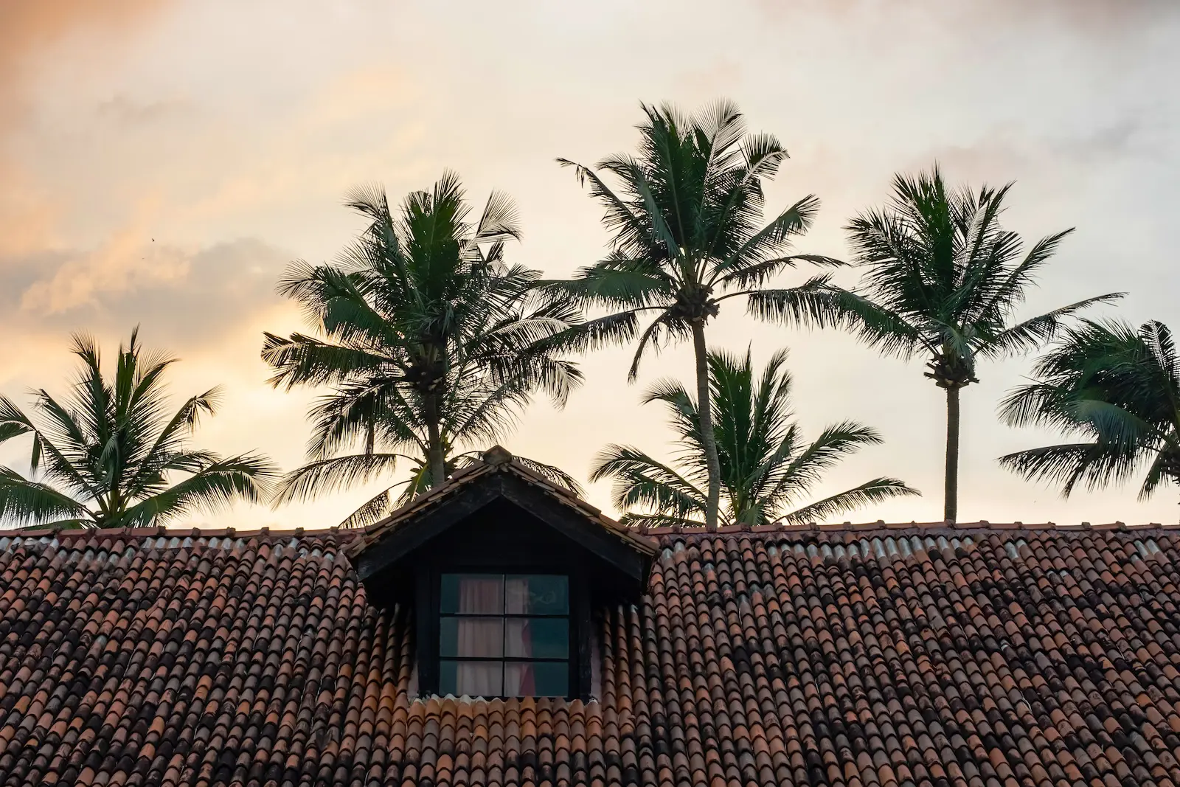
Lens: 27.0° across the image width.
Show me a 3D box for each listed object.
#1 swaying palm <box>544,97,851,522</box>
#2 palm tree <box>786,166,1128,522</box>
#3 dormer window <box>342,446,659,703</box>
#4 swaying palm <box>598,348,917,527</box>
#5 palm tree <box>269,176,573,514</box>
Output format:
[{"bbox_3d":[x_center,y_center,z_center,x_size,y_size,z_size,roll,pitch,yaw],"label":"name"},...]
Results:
[{"bbox_3d":[2.630,4.350,58.860,7.370,24.250,7.370,0,-15,-1],"label":"swaying palm"},{"bbox_3d":[8.890,5.130,57.760,7.970,22.200,7.970,0,-15,-1],"label":"palm tree"},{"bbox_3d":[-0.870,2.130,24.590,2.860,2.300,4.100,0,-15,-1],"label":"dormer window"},{"bbox_3d":[4.100,7.720,60.080,8.170,18.340,8.170,0,-15,-1],"label":"swaying palm"},{"bbox_3d":[-3.830,4.970,54.420,7.260,20.840,7.260,0,-15,-1],"label":"palm tree"}]

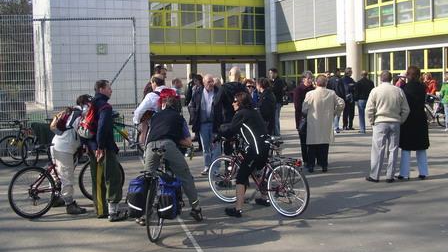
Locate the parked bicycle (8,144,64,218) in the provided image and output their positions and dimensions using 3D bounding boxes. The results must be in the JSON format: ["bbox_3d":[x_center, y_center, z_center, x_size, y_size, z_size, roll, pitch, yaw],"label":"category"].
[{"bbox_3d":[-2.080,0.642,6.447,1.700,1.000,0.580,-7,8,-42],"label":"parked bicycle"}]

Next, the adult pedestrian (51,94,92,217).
[{"bbox_3d":[-2.043,0.373,6.500,0.720,1.560,0.520,-5,7,-31],"label":"adult pedestrian"}]

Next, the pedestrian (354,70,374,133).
[{"bbox_3d":[3.931,-0.677,13.400,0.520,1.740,0.360,-4,6,-26],"label":"pedestrian"}]

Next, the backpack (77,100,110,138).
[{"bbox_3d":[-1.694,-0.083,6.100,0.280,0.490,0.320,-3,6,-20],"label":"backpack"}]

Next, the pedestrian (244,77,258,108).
[{"bbox_3d":[0.569,-0.145,9.900,0.480,1.640,0.320,-1,5,6],"label":"pedestrian"}]

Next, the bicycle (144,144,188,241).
[{"bbox_3d":[-0.721,0.686,5.596,0.600,1.020,1.720,-1,6,5],"label":"bicycle"}]

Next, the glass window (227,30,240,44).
[{"bbox_3d":[0.732,-6.409,34.775,1.067,1.089,0.100,-4,6,-22],"label":"glass window"}]

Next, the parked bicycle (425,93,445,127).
[{"bbox_3d":[6.618,-0.476,15.200,1.700,1.050,0.560,-1,6,-1],"label":"parked bicycle"}]

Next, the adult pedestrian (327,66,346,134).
[{"bbox_3d":[3.101,-0.703,13.200,0.420,1.770,0.520,-6,7,-35],"label":"adult pedestrian"}]

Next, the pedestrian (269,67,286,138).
[{"bbox_3d":[1.348,-0.591,12.300,0.400,1.760,0.500,-3,6,-15],"label":"pedestrian"}]

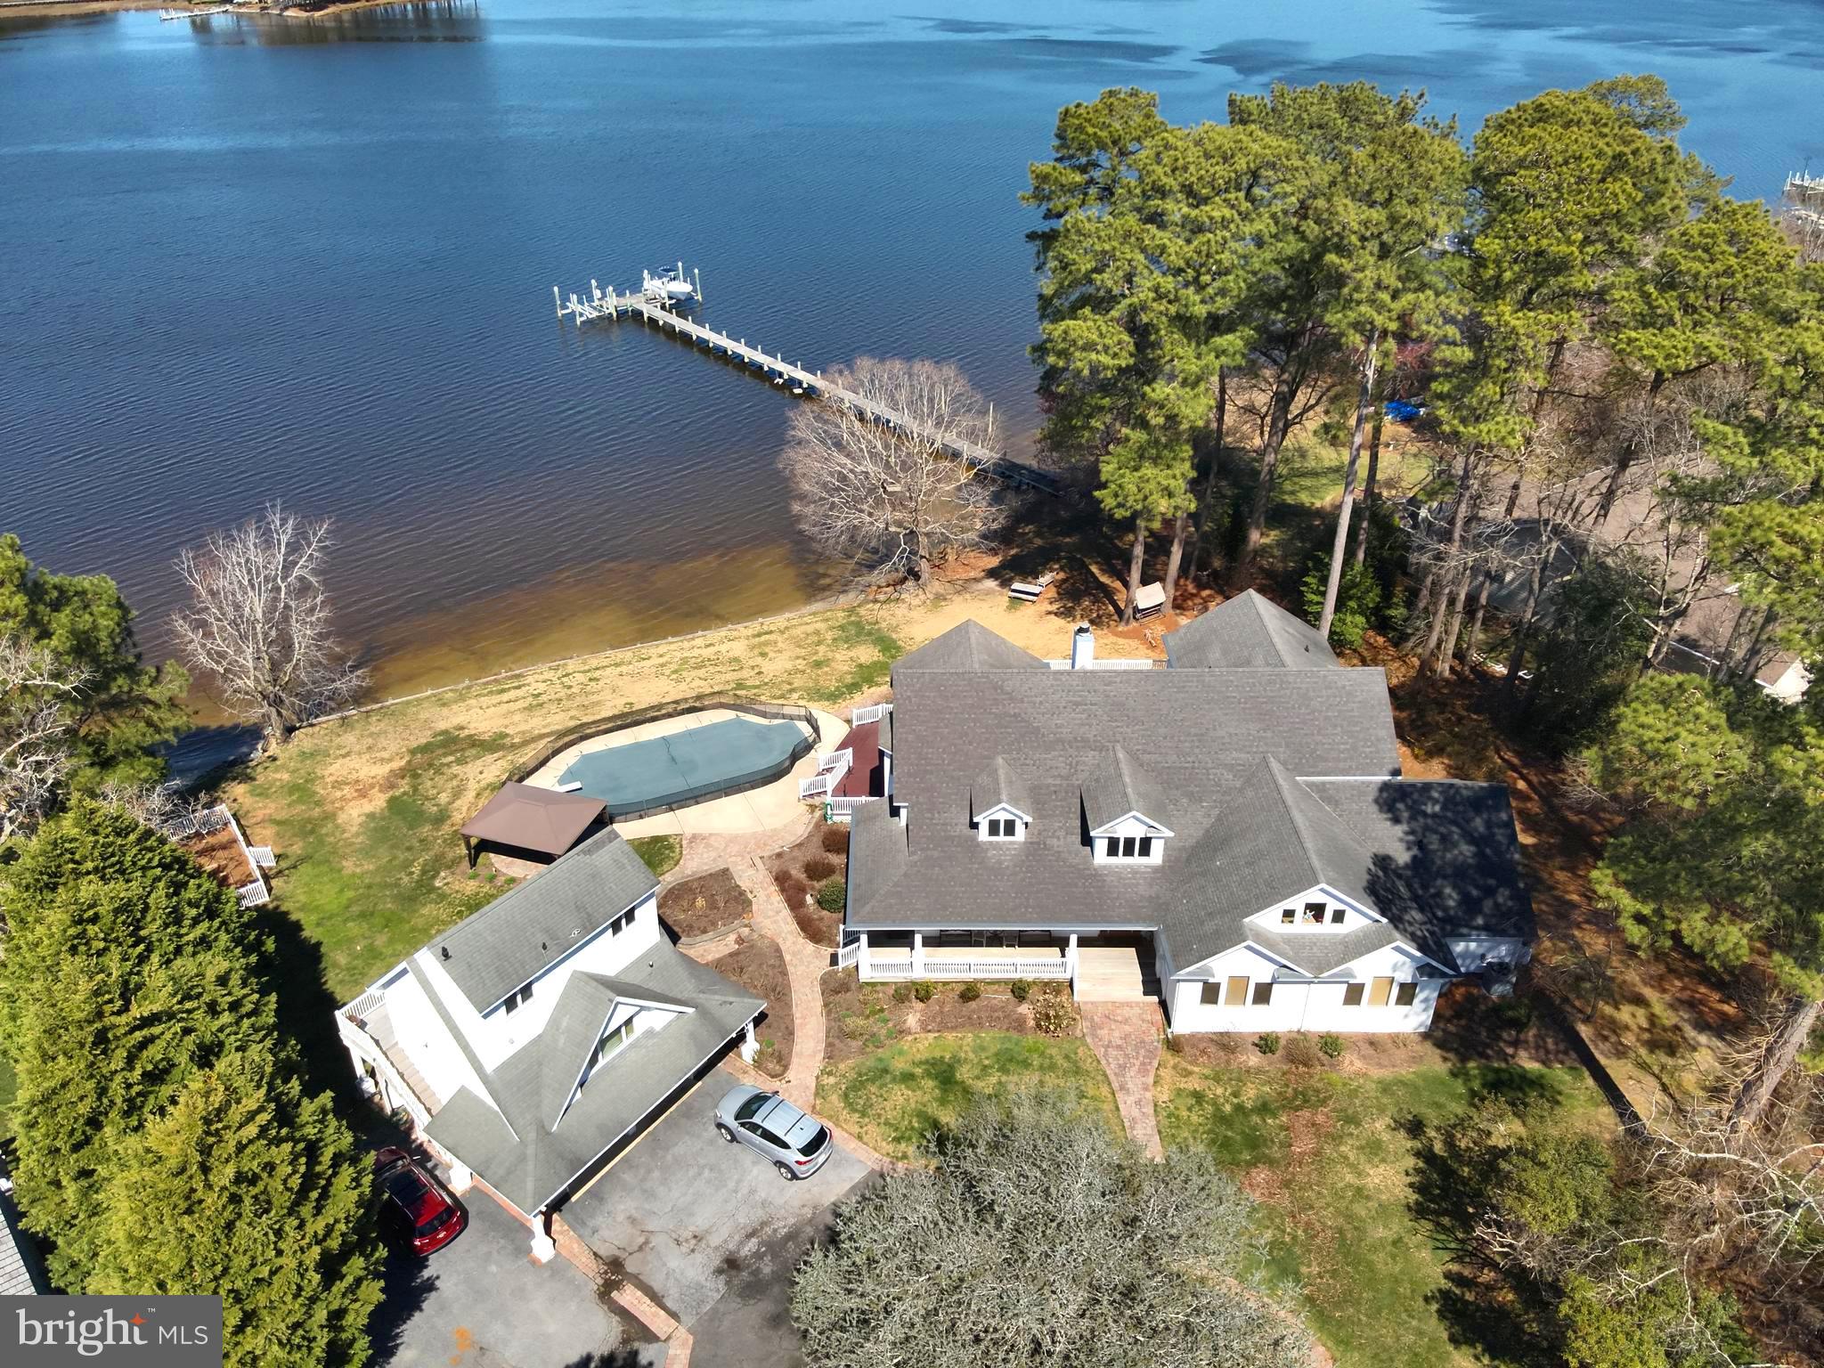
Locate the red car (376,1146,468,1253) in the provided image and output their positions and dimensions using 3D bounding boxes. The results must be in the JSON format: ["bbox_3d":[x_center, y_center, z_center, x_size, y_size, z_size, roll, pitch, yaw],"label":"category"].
[{"bbox_3d":[-16.091,16.377,40.398,4.680,1.680,1.860,24,39,34],"label":"red car"}]

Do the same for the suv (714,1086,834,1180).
[{"bbox_3d":[-4.634,14.997,42.614,4.500,1.660,1.850,20,37,29],"label":"suv"}]

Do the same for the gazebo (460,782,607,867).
[{"bbox_3d":[-16.369,6.349,55.254,4.970,3.100,3.870,10,33,15],"label":"gazebo"}]

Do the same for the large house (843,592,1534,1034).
[{"bbox_3d":[10.507,3.780,53.153,26.200,9.600,20.400,0,32,0],"label":"large house"}]

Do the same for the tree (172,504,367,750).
[{"bbox_3d":[-31.504,-2.490,61.693,8.400,13.000,8.200,0,32,0],"label":"tree"}]

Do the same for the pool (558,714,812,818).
[{"bbox_3d":[-10.871,3.983,62.007,12.500,0.300,6.100,-12,34,-19],"label":"pool"}]

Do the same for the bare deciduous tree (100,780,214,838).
[{"bbox_3d":[-34.190,5.693,55.700,5.200,4.600,4.800,0,32,0],"label":"bare deciduous tree"}]

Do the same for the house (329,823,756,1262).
[{"bbox_3d":[-12.546,10.784,43.516,10.700,7.900,10.600,21,37,30],"label":"house"}]

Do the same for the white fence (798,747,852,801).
[{"bbox_3d":[-4.061,4.236,60.116,1.550,1.550,2.500,11,33,17],"label":"white fence"}]

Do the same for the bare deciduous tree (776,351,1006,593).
[{"bbox_3d":[-0.921,-12.157,76.089,13.600,14.200,13.200,0,32,0],"label":"bare deciduous tree"}]

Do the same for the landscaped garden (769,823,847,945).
[{"bbox_3d":[-4.486,8.104,54.284,4.000,1.200,8.200,0,32,0],"label":"landscaped garden"}]

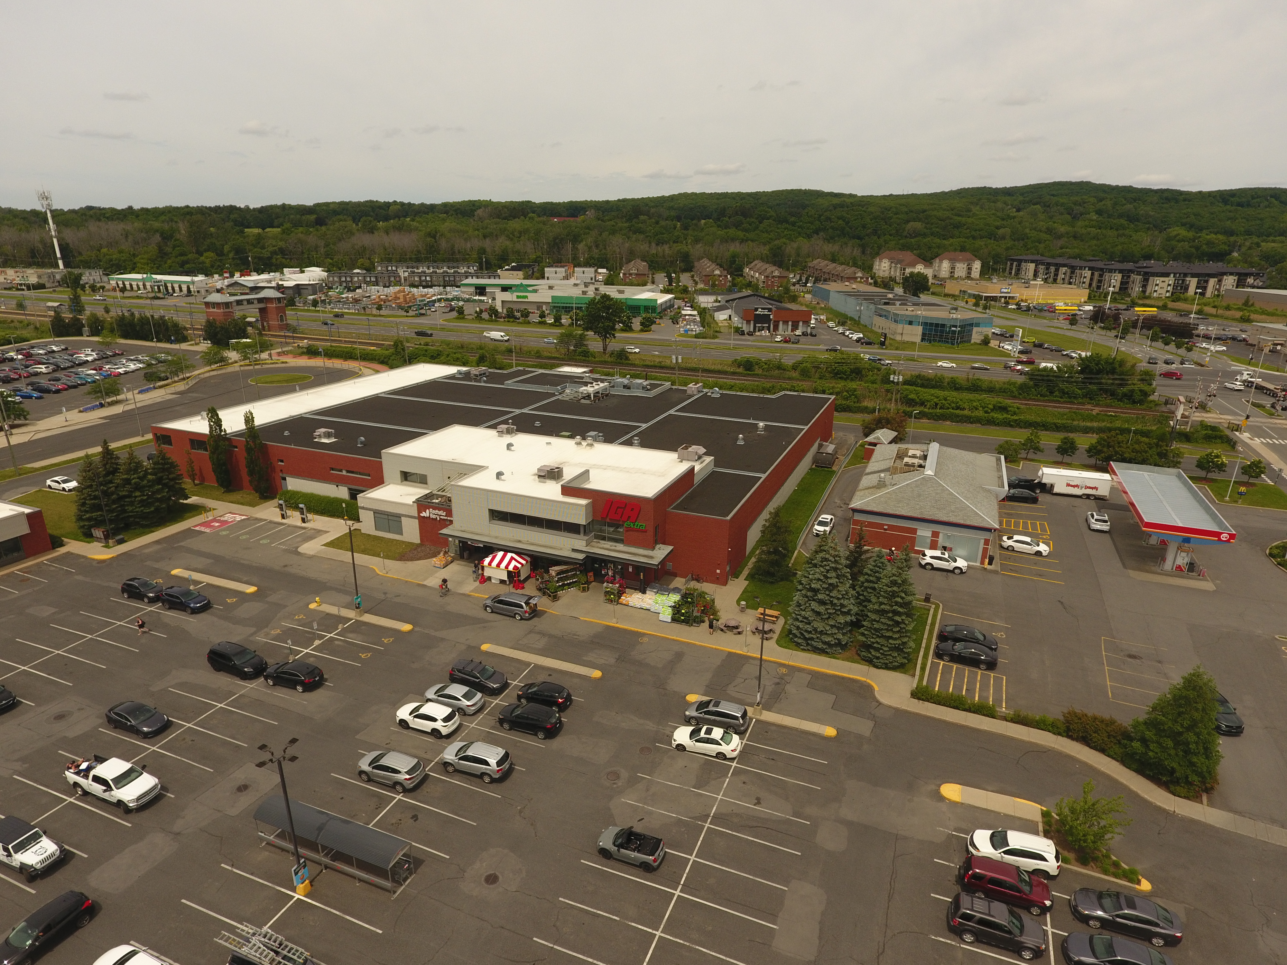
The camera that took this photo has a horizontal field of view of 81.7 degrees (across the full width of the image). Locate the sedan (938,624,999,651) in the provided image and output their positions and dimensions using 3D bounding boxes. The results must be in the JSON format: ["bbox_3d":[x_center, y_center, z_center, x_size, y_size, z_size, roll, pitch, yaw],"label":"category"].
[{"bbox_3d":[27.236,13.003,62.401,4.600,1.430,1.800,11,22,27],"label":"sedan"}]

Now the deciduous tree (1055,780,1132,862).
[{"bbox_3d":[25.048,18.765,41.484,4.000,4.500,4.000,0,20,0],"label":"deciduous tree"}]

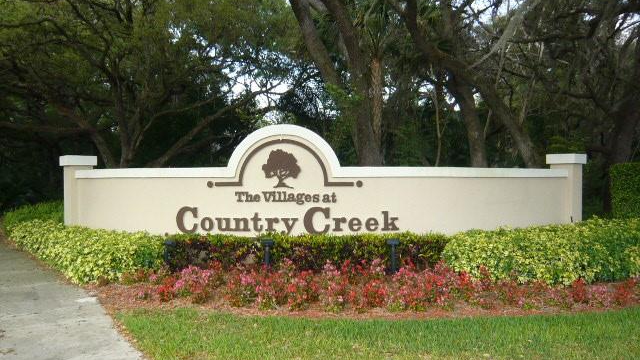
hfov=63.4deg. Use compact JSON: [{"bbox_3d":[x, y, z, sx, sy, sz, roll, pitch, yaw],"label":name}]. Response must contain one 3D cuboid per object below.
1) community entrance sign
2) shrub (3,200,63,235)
[{"bbox_3d":[-0.100,0.290,10.650,11.850,2.500,2.750,0,0,2],"label":"community entrance sign"},{"bbox_3d":[-8.100,1.080,14.900,2.200,0.950,1.600,0,0,0],"label":"shrub"}]

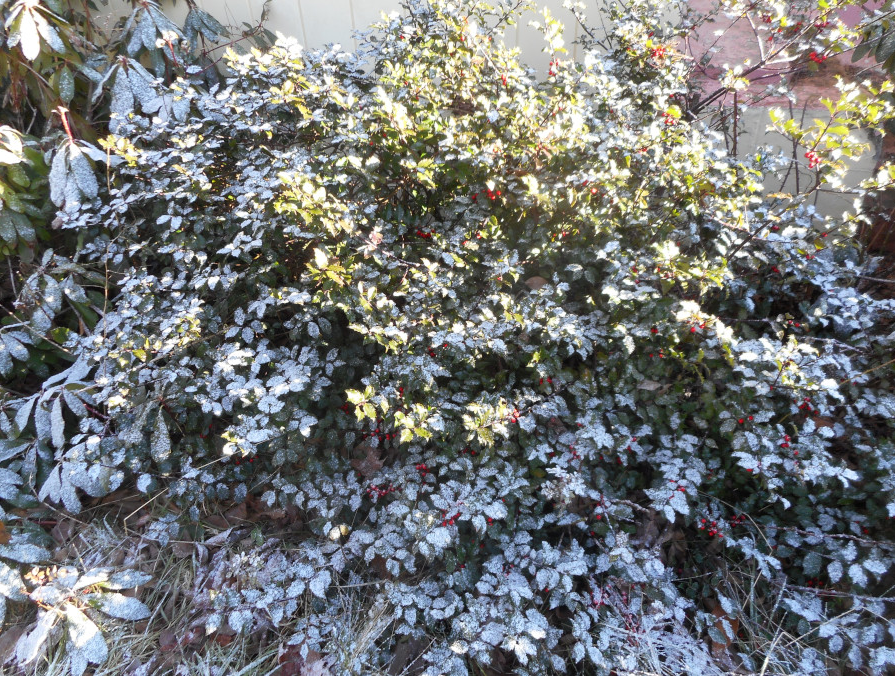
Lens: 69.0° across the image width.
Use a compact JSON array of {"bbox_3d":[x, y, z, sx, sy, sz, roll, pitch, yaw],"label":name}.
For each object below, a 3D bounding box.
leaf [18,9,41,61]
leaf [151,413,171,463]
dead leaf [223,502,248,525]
[{"bbox_3d":[-1.124,-0.816,1.750,0.050,0.138,0.020,-9,13,-16],"label":"leaf"},{"bbox_3d":[-0.712,0.248,1.620,0.048,0.130,0.020,-4,13,-11],"label":"leaf"},{"bbox_3d":[-0.547,0.453,1.680,0.062,0.030,0.055,-10,32,-11],"label":"dead leaf"}]

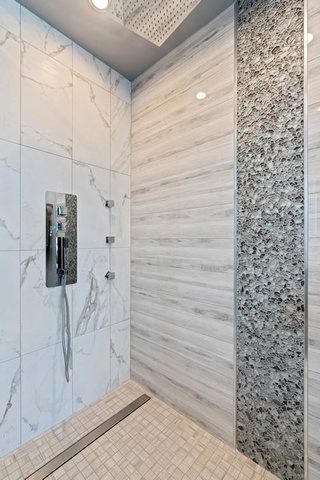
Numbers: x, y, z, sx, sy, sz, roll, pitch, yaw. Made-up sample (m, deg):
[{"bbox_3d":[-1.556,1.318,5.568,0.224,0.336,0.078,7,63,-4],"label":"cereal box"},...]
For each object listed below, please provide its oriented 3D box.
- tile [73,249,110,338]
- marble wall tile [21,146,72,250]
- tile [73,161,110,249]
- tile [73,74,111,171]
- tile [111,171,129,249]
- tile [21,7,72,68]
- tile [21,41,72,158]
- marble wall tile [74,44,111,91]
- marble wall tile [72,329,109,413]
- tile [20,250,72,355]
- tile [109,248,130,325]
[{"bbox_3d":[-0.496,0.366,1.565,0.010,0.610,0.303,0,0,43],"label":"tile"},{"bbox_3d":[-0.703,-0.244,1.345,0.010,0.610,0.303,0,0,43],"label":"marble wall tile"},{"bbox_3d":[-0.496,-0.244,1.566,0.010,0.610,0.303,0,0,43],"label":"tile"},{"bbox_3d":[-0.496,-0.854,1.567,0.010,0.610,0.303,0,0,43],"label":"tile"},{"bbox_3d":[-0.324,-0.244,1.751,0.010,0.610,0.203,0,0,43],"label":"tile"},{"bbox_3d":[-0.704,-1.258,1.346,0.010,0.198,0.303,0,0,43],"label":"tile"},{"bbox_3d":[-0.704,-0.854,1.345,0.010,0.610,0.303,0,0,43],"label":"tile"},{"bbox_3d":[-0.496,-1.258,1.567,0.010,0.198,0.303,0,0,43],"label":"marble wall tile"},{"bbox_3d":[-0.496,0.927,1.565,0.010,0.513,0.303,0,0,43],"label":"marble wall tile"},{"bbox_3d":[-0.703,0.365,1.344,0.010,0.610,0.303,0,0,43],"label":"tile"},{"bbox_3d":[-0.323,0.366,1.750,0.010,0.610,0.203,0,0,43],"label":"tile"}]

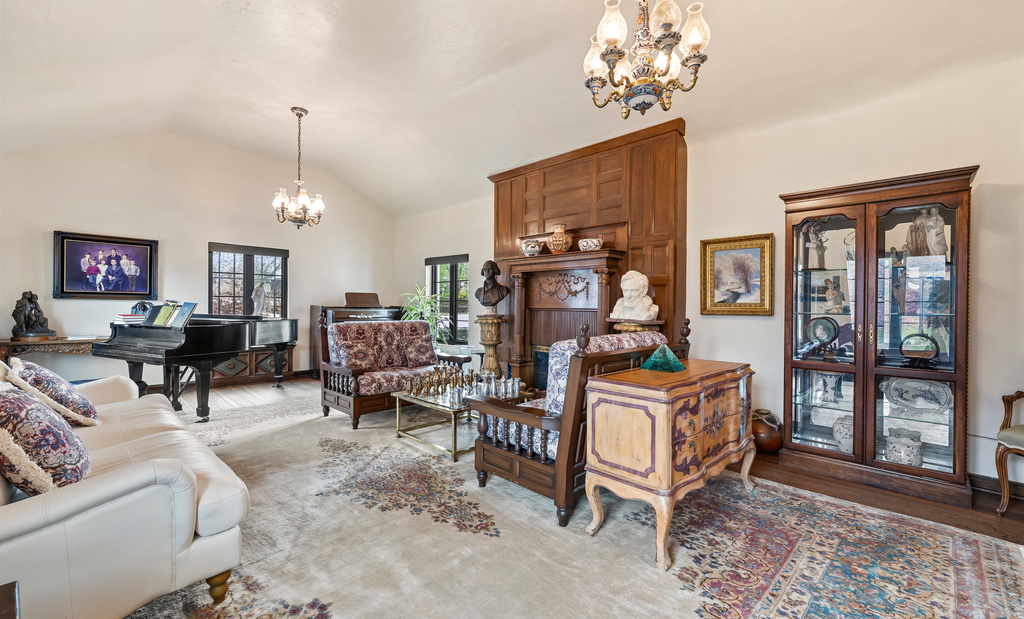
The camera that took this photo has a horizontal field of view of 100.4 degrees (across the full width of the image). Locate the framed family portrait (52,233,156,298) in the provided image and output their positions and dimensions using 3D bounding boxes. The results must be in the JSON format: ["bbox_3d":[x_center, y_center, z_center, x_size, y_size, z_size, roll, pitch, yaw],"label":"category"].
[{"bbox_3d":[-5.092,-0.527,5.398,0.060,0.808,0.963,1,0,44],"label":"framed family portrait"}]

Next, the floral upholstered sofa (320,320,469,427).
[{"bbox_3d":[-1.336,0.619,4.897,0.936,1.090,1.463,1,0,44],"label":"floral upholstered sofa"}]

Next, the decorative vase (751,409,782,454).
[{"bbox_3d":[2.113,1.014,3.569,0.330,0.360,0.330,1,1,45],"label":"decorative vase"}]

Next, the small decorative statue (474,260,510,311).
[{"bbox_3d":[-0.249,-0.277,5.318,0.460,0.670,0.280,1,0,33],"label":"small decorative statue"}]

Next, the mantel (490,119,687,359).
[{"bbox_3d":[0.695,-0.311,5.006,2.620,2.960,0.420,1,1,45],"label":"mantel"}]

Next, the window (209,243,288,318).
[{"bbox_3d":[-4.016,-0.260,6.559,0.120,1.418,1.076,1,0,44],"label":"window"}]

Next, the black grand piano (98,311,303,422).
[{"bbox_3d":[-3.444,0.591,5.257,1.490,1.080,2.080,1,1,26],"label":"black grand piano"}]

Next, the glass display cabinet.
[{"bbox_3d":[2.579,0.173,3.084,1.030,2.060,0.460,1,1,45],"label":"glass display cabinet"}]

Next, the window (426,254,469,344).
[{"bbox_3d":[-1.096,-0.163,7.149,1.185,1.437,0.130,1,0,44],"label":"window"}]

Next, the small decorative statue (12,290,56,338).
[{"bbox_3d":[-5.343,0.079,4.769,0.260,0.550,0.350,1,1,45],"label":"small decorative statue"}]

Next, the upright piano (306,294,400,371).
[{"bbox_3d":[-2.632,0.496,7.439,0.616,1.304,1.440,1,0,44],"label":"upright piano"}]

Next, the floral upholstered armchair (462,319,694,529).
[{"bbox_3d":[0.541,0.629,3.066,1.070,1.115,1.410,1,1,45],"label":"floral upholstered armchair"}]

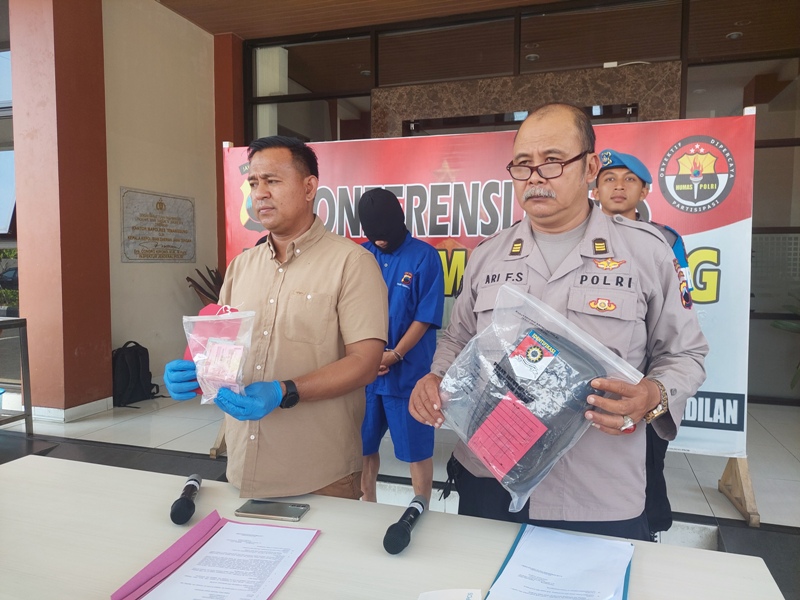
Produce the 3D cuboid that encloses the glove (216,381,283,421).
[{"bbox_3d":[-0.334,0.223,1.230,0.155,0.090,0.090,-8,7,-33],"label":"glove"}]

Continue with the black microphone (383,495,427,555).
[{"bbox_3d":[0.017,0.484,1.214,0.056,0.056,0.233,1,1,14],"label":"black microphone"}]

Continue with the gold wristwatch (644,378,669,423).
[{"bbox_3d":[0.495,0.194,1.070,0.068,0.065,0.038,-32,0,36],"label":"gold wristwatch"}]

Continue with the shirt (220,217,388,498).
[{"bbox_3d":[-0.255,0.140,1.480,0.470,0.715,0.300,2,4,26],"label":"shirt"}]

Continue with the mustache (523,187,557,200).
[{"bbox_3d":[0.296,-0.225,1.170,0.075,0.030,0.028,3,5,38],"label":"mustache"}]

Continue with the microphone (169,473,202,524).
[{"bbox_3d":[-0.507,0.474,1.335,0.056,0.056,0.238,0,1,-12],"label":"microphone"}]

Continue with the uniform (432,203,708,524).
[{"bbox_3d":[0.383,0.124,1.240,0.560,0.690,0.370,2,4,27],"label":"uniform"}]

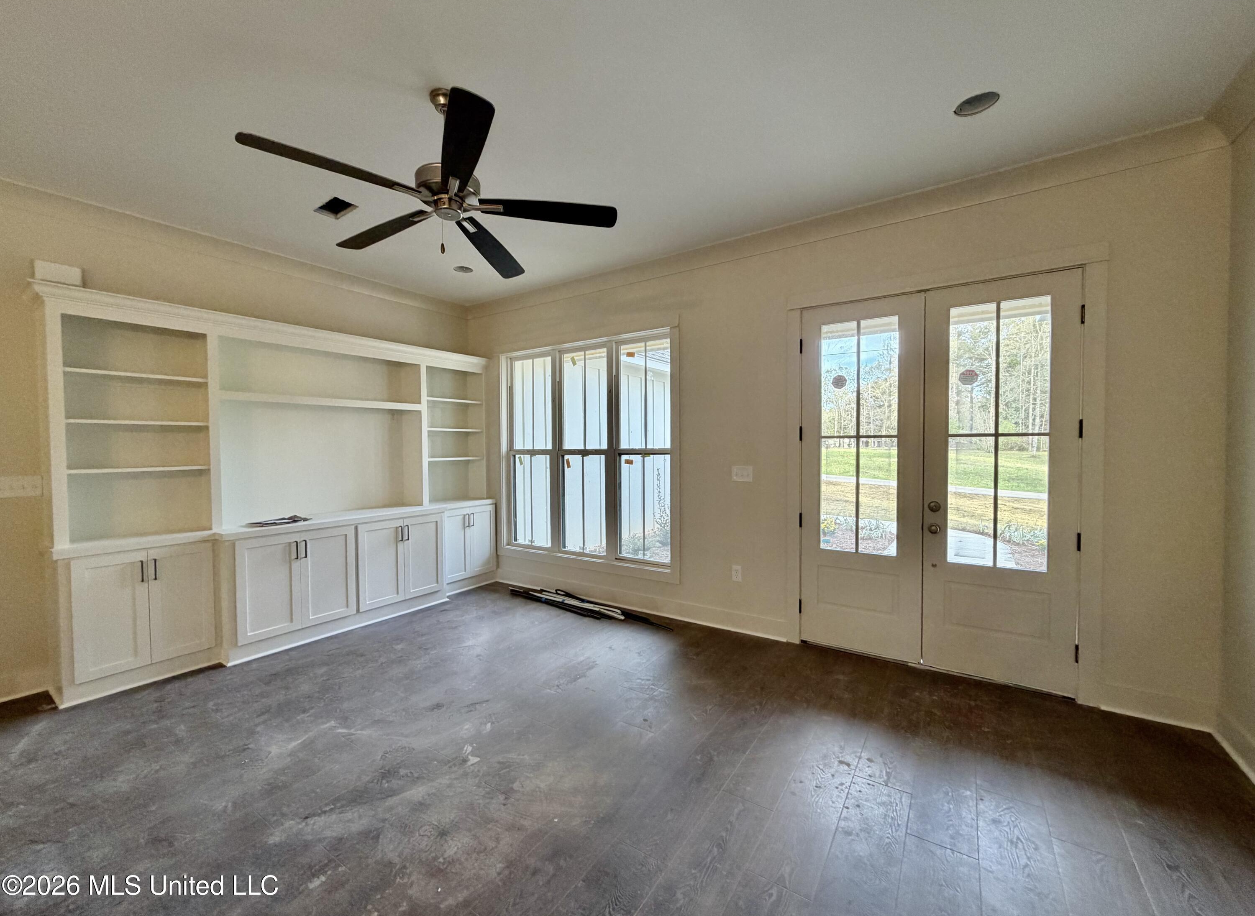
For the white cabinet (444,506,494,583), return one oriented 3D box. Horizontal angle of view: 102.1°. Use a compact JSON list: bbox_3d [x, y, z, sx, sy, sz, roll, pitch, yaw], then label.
[{"bbox_3d":[-1.780,0.869,5.310,0.440,0.720,0.655,1,2,35],"label":"white cabinet"}]

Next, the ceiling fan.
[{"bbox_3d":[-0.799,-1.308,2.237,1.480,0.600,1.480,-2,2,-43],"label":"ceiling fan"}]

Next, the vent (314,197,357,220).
[{"bbox_3d":[-1.893,-1.630,3.301,0.310,0.040,0.158,0,2,34],"label":"vent"}]

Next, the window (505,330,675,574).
[{"bbox_3d":[-0.471,-0.062,4.952,2.105,2.084,0.110,1,2,35],"label":"window"}]

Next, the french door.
[{"bbox_3d":[1.921,0.145,3.309,1.540,2.440,0.055,0,2,34],"label":"french door"}]

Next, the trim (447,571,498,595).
[{"bbox_3d":[-1.636,1.312,5.336,0.028,0.105,0.630,0,2,34],"label":"trim"}]

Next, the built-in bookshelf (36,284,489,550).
[{"bbox_3d":[-2.524,-0.268,4.255,0.390,1.505,3.185,1,2,35],"label":"built-in bookshelf"}]

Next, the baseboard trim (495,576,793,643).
[{"bbox_3d":[-0.123,1.290,4.694,3.200,0.146,0.028,0,2,34],"label":"baseboard trim"}]

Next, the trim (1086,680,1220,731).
[{"bbox_3d":[2.790,1.323,2.694,0.435,0.140,0.022,1,2,35],"label":"trim"}]

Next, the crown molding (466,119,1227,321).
[{"bbox_3d":[0.560,-1.603,4.088,5.787,0.120,0.120,0,2,34],"label":"crown molding"}]

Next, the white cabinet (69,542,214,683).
[{"bbox_3d":[-3.166,0.936,3.300,0.440,0.715,0.660,1,2,35],"label":"white cabinet"}]

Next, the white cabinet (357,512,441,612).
[{"bbox_3d":[-2.192,0.915,4.674,0.480,0.745,0.800,0,2,34],"label":"white cabinet"}]

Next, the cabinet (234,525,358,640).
[{"bbox_3d":[-2.652,0.919,3.954,0.545,0.715,0.820,1,2,35],"label":"cabinet"}]

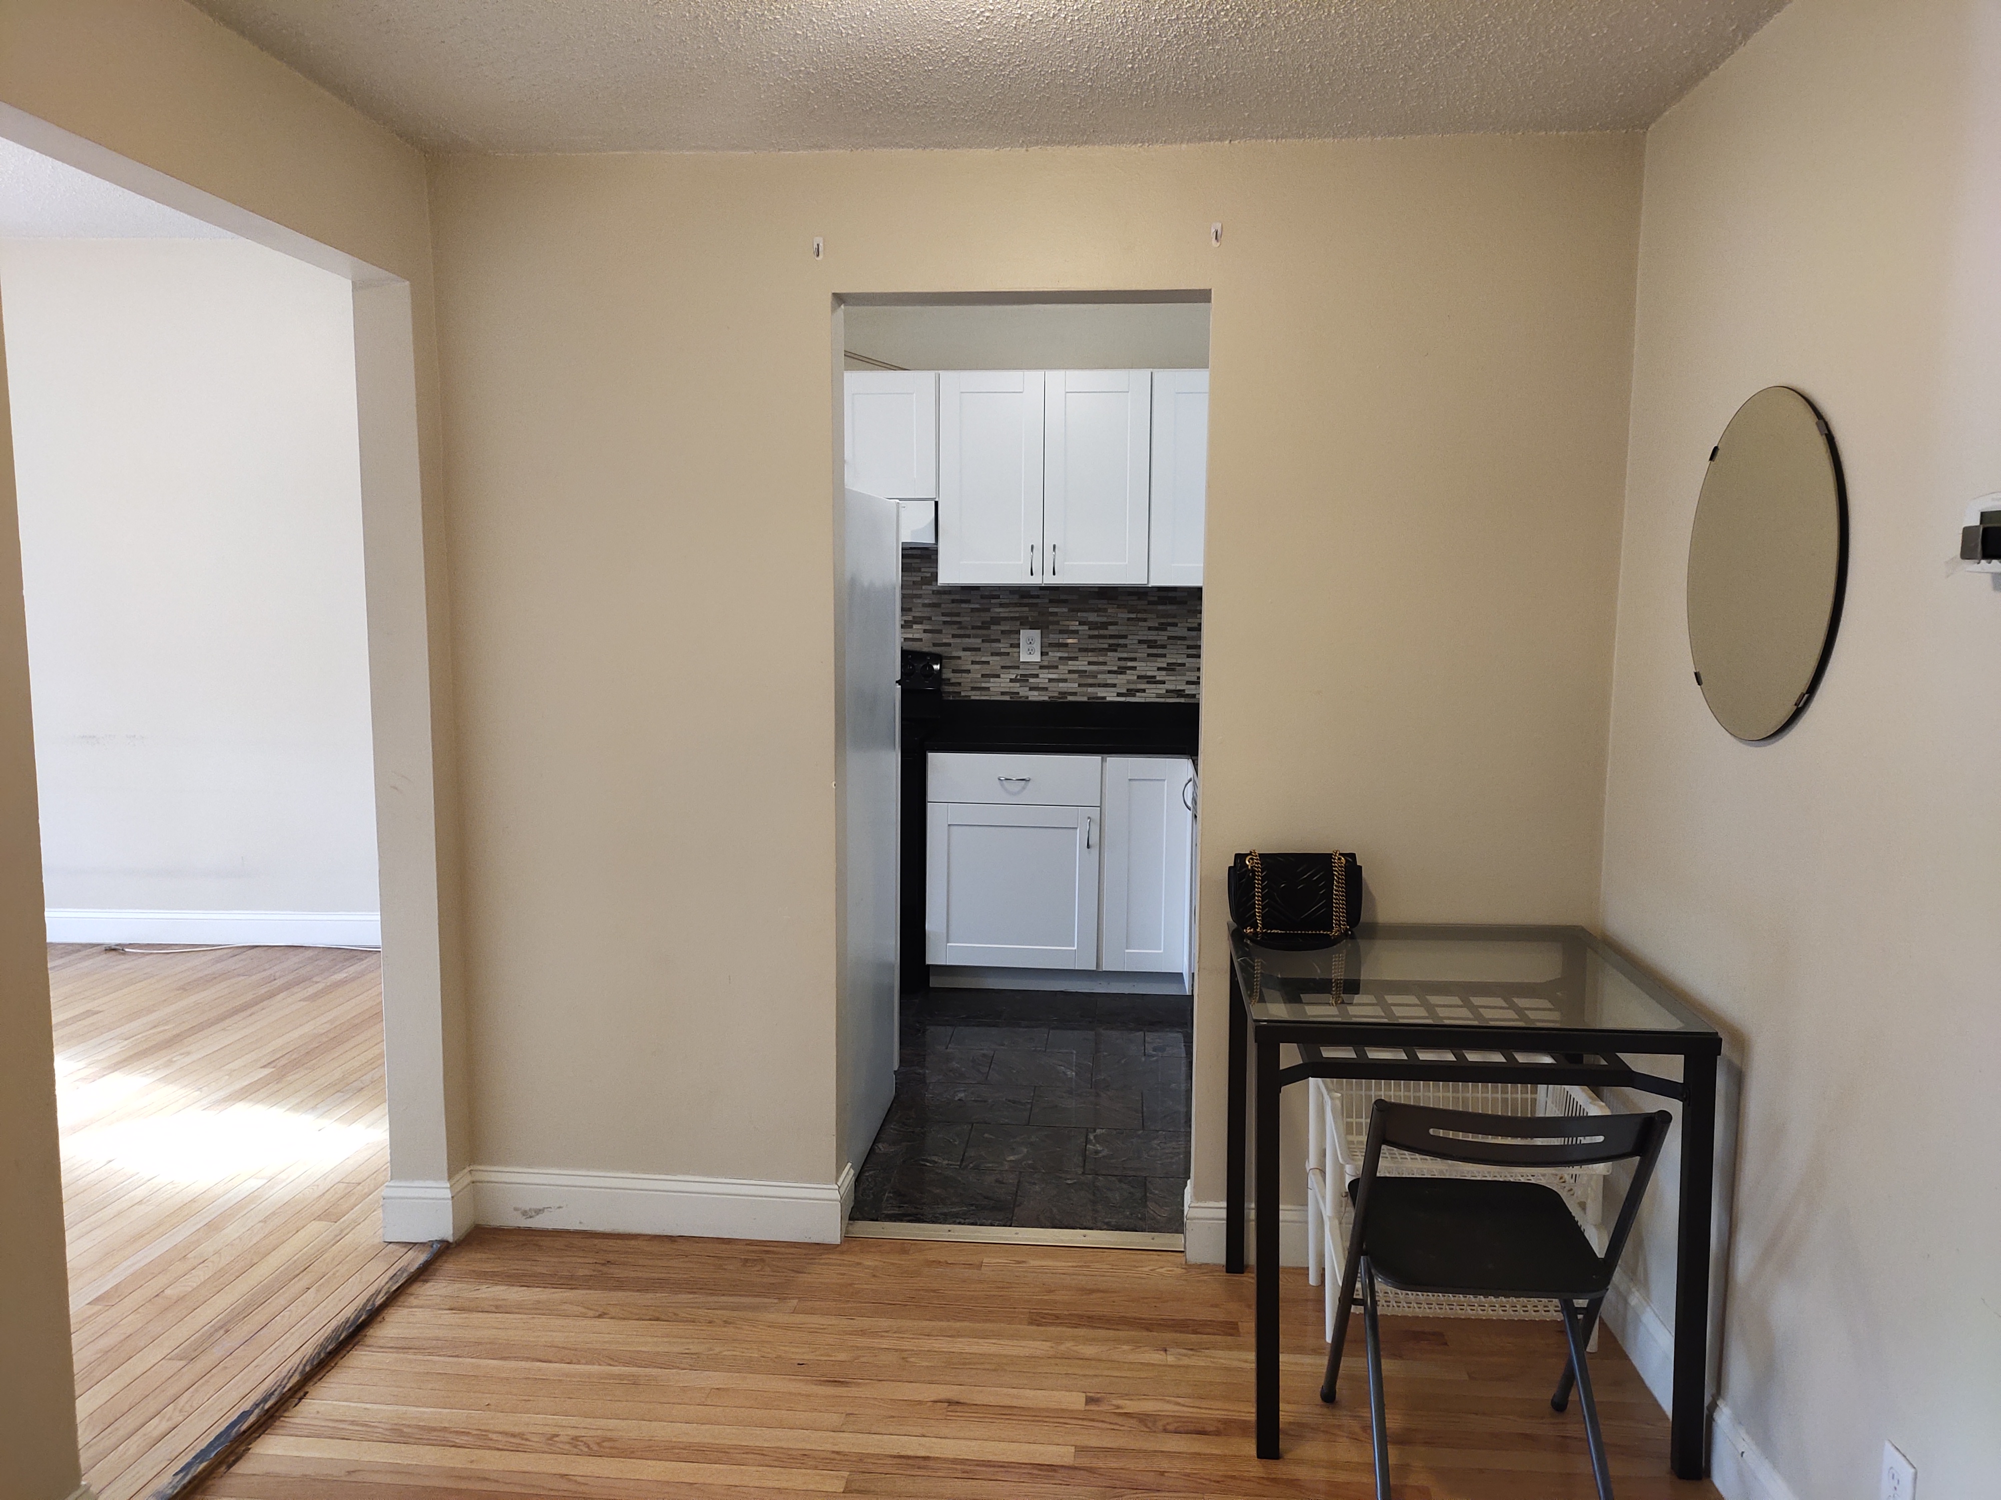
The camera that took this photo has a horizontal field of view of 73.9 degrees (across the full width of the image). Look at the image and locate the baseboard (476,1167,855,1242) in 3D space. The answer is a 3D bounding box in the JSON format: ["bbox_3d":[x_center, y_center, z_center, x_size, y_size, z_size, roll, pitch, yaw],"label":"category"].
[{"bbox_3d":[-0.752,0.998,2.917,0.827,0.135,0.023,1,6,5],"label":"baseboard"}]

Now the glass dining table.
[{"bbox_3d":[0.787,0.762,2.422,0.705,0.740,0.645,1,6,3],"label":"glass dining table"}]

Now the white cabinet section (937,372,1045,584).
[{"bbox_3d":[-0.021,-1.000,4.978,0.387,0.766,0.320,1,6,5],"label":"white cabinet section"}]

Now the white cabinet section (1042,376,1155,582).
[{"bbox_3d":[0.363,-0.992,4.944,0.384,0.766,0.320,1,6,5],"label":"white cabinet section"}]

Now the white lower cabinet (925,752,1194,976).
[{"bbox_3d":[0.227,0.360,4.942,0.928,0.767,0.600,1,6,5],"label":"white lower cabinet"}]

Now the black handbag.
[{"bbox_3d":[0.559,0.284,2.538,0.255,0.175,0.085,1,6,5],"label":"black handbag"}]

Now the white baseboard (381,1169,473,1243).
[{"bbox_3d":[-1.253,0.997,2.907,0.155,0.130,0.100,1,6,5],"label":"white baseboard"}]

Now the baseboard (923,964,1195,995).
[{"bbox_3d":[0.213,0.817,4.776,0.931,0.105,0.020,1,6,5],"label":"baseboard"}]

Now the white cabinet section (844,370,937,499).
[{"bbox_3d":[-0.403,-1.165,4.994,0.377,0.451,0.320,1,6,5],"label":"white cabinet section"}]

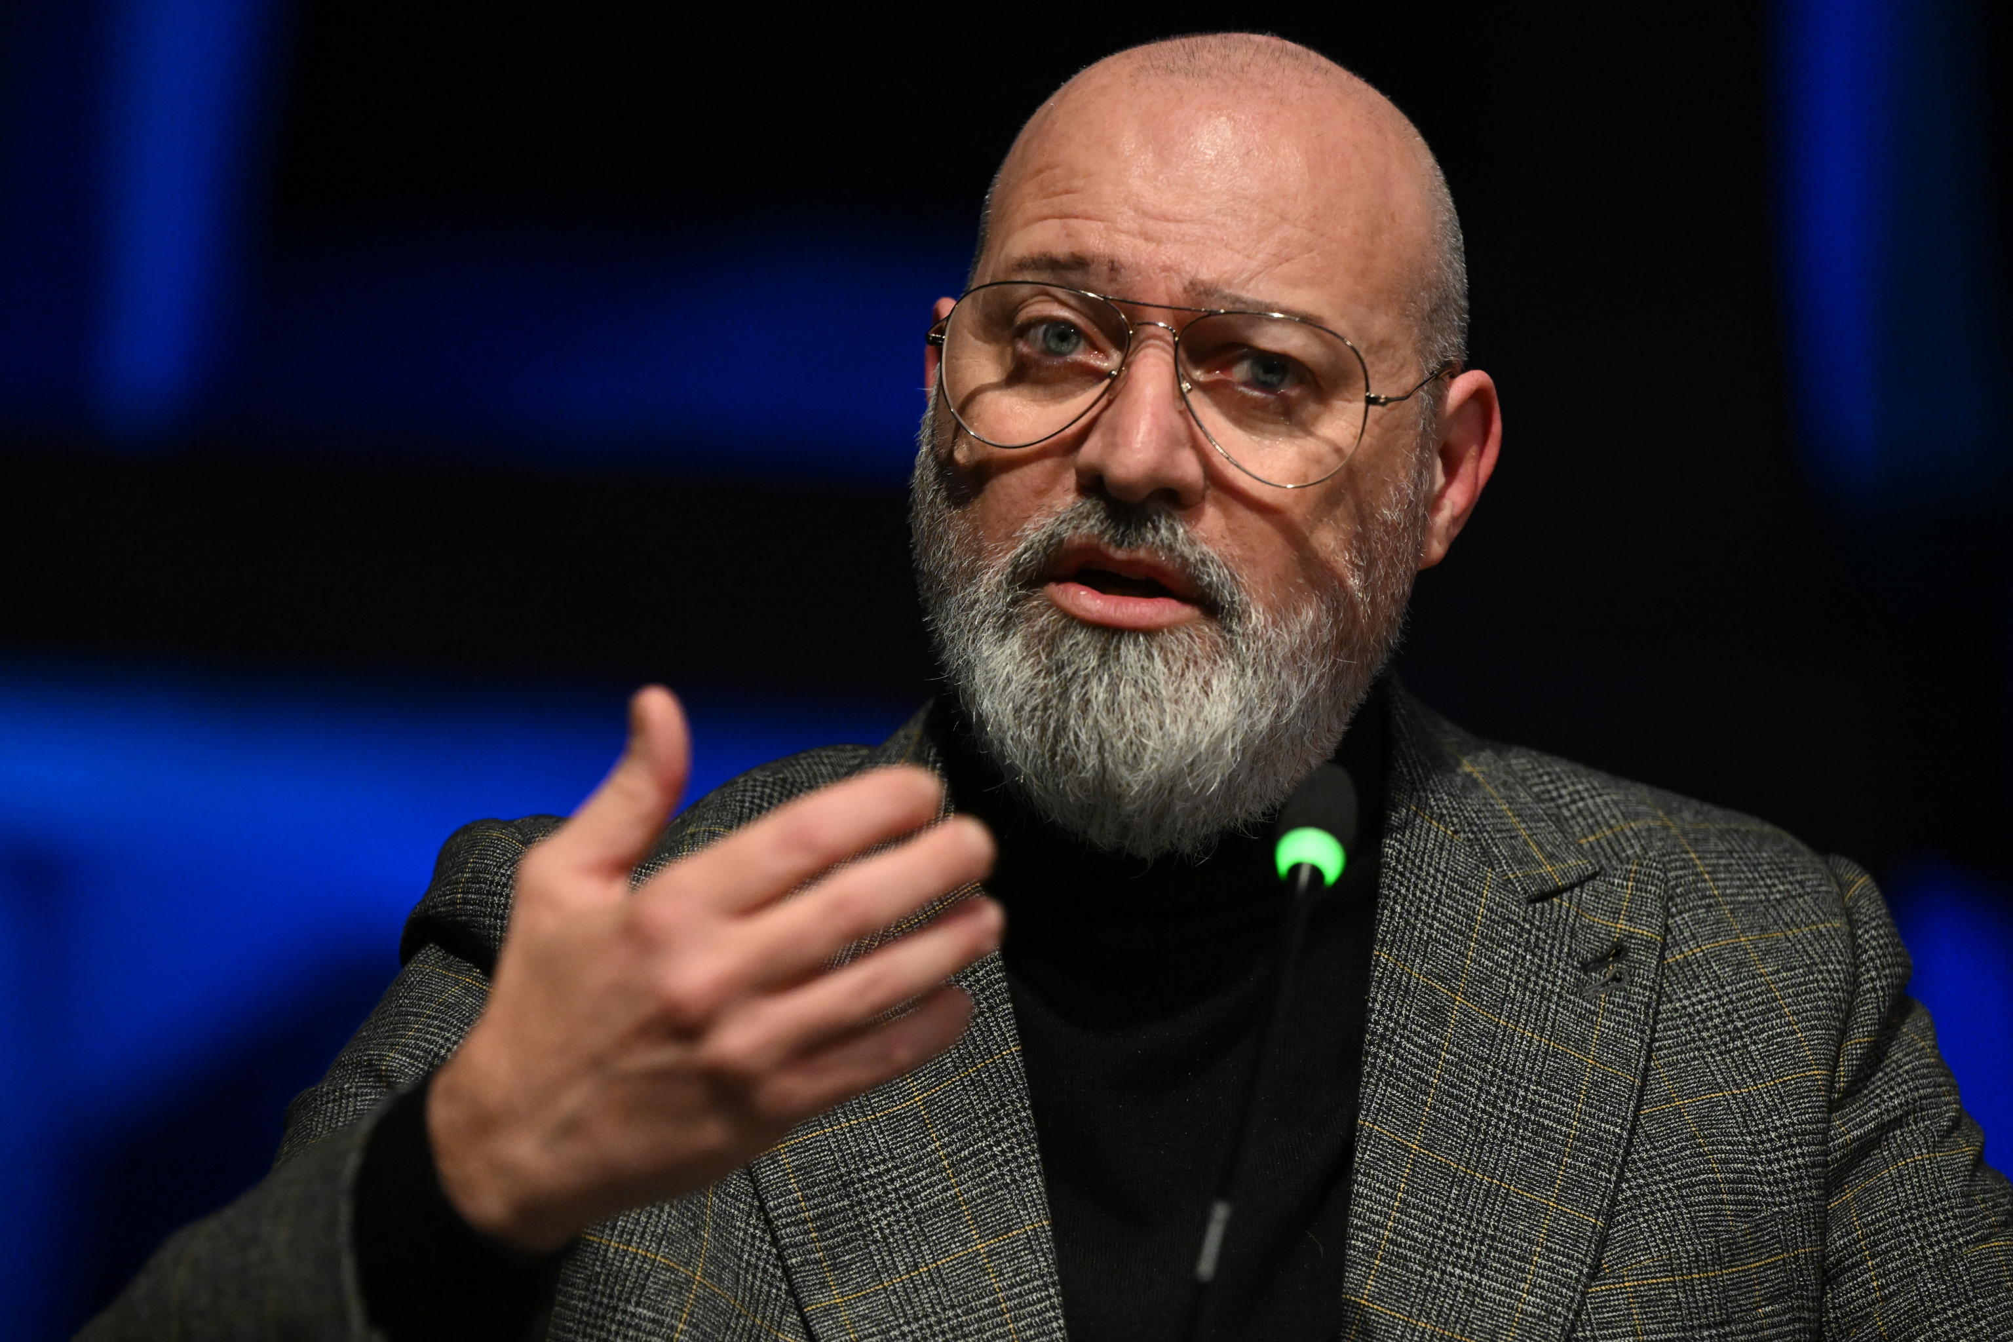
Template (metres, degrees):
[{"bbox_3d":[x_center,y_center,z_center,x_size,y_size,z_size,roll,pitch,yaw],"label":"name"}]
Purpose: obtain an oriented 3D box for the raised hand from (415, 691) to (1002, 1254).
[{"bbox_3d":[-0.088,0.072,2.850,0.180,0.120,0.080,-31,7,16],"label":"raised hand"}]

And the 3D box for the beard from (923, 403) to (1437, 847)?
[{"bbox_3d":[0.048,-0.011,3.100,0.150,0.134,0.115,7,3,10],"label":"beard"}]

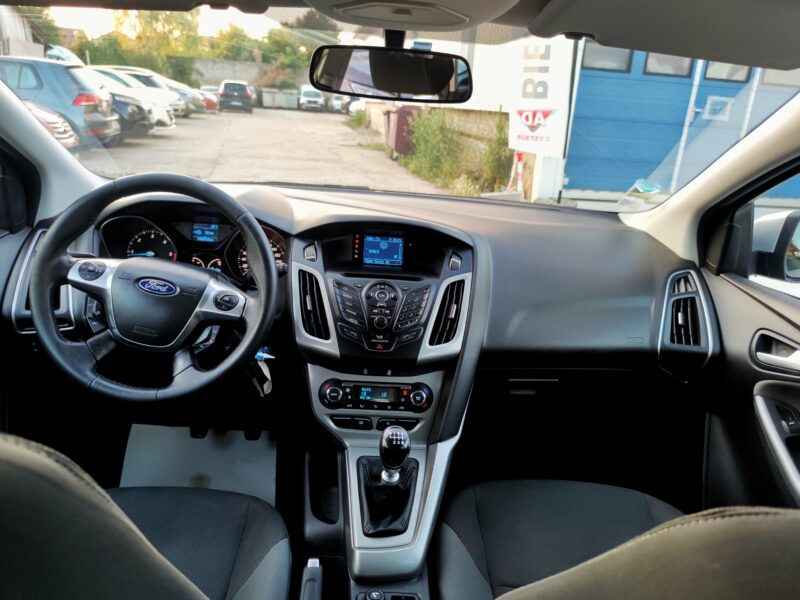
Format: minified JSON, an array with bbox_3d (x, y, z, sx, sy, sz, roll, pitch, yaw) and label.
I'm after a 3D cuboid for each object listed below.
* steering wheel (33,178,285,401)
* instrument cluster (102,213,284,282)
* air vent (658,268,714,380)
[{"bbox_3d":[-0.394,-0.023,0.914,0.375,0.370,0.100,14,-10,-8],"label":"steering wheel"},{"bbox_3d":[-0.411,-0.107,1.115,0.360,0.147,0.080,2,1,-6],"label":"instrument cluster"},{"bbox_3d":[0.610,0.054,1.180,0.110,0.225,0.060,5,1,2],"label":"air vent"}]

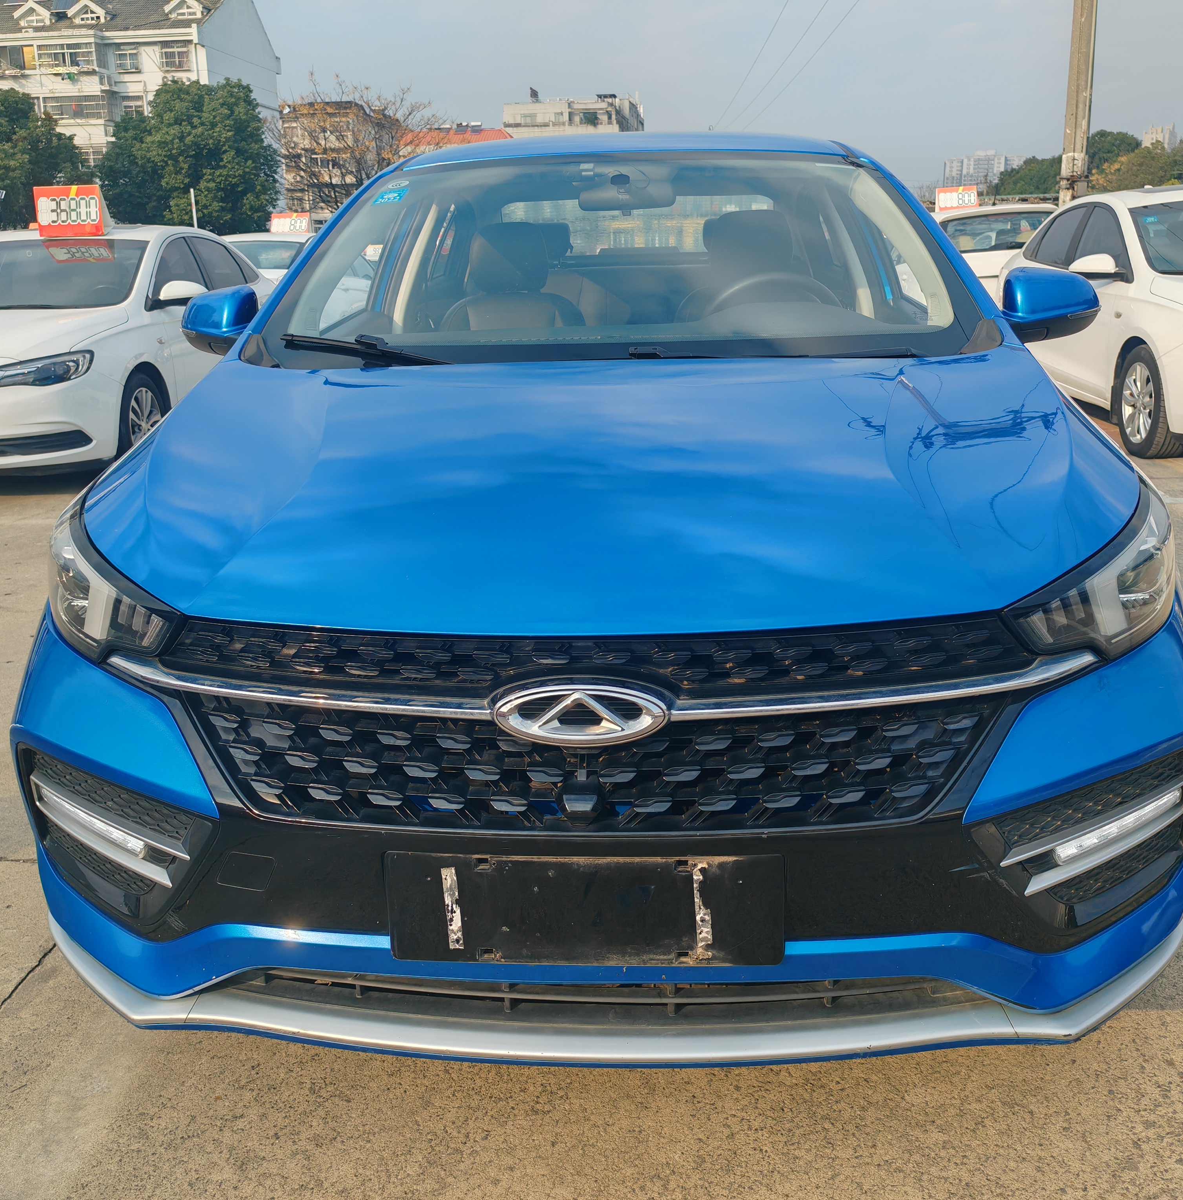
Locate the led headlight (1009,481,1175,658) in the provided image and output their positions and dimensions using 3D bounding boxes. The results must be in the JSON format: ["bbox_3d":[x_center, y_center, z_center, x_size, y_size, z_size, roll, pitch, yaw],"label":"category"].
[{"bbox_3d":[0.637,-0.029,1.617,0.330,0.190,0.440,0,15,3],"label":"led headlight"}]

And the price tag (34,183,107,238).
[{"bbox_3d":[-3.305,-2.495,8.007,0.420,0.314,0.180,0,15,3],"label":"price tag"}]

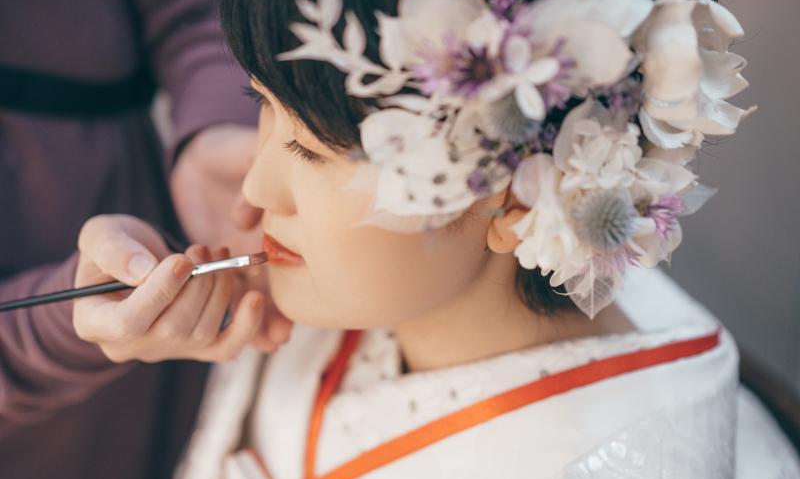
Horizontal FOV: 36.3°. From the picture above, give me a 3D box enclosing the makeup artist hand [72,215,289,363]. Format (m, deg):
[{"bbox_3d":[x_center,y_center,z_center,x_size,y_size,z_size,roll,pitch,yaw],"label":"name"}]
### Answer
[{"bbox_3d":[-0.119,0.027,0.650,0.105,0.068,0.090,-5,19,-1],"label":"makeup artist hand"}]

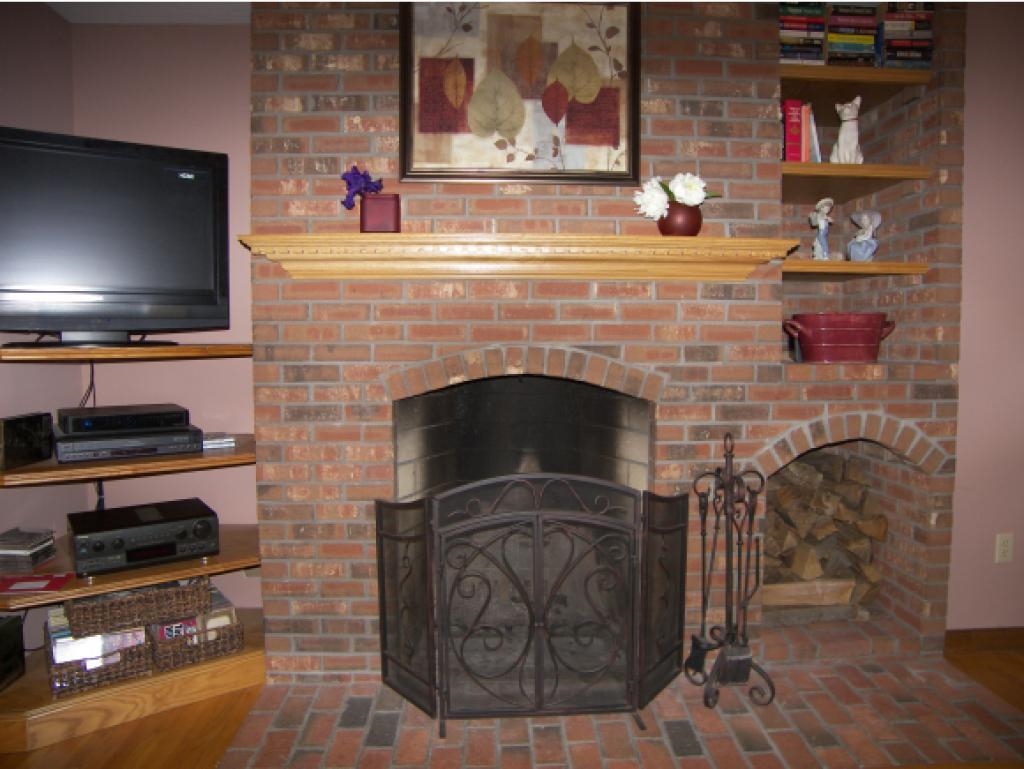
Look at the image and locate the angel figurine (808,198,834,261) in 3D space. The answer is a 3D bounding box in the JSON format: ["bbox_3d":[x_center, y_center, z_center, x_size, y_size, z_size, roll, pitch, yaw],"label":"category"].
[{"bbox_3d":[1.124,-0.558,2.580,0.085,0.235,0.085,-2,5,-32],"label":"angel figurine"}]

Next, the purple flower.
[{"bbox_3d":[-0.488,-0.642,2.320,0.138,0.146,0.125,0,4,-2],"label":"purple flower"}]

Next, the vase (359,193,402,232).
[{"bbox_3d":[-0.431,-0.559,2.330,0.131,0.135,0.115,0,4,-2],"label":"vase"}]

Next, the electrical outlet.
[{"bbox_3d":[1.824,0.607,2.630,0.071,0.116,0.012,0,4,-2],"label":"electrical outlet"}]

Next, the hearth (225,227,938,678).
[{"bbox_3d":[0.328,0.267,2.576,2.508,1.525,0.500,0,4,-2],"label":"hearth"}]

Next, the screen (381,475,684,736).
[{"bbox_3d":[0.084,0.661,2.326,1.080,0.790,0.350,0,4,-2],"label":"screen"}]

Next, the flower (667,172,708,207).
[{"bbox_3d":[0.584,-0.643,2.350,0.126,0.113,0.120,0,4,-2],"label":"flower"}]

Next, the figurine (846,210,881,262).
[{"bbox_3d":[1.282,-0.538,2.590,0.122,0.195,0.105,2,4,22],"label":"figurine"}]

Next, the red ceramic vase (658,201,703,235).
[{"bbox_3d":[0.557,-0.548,2.360,0.146,0.130,0.146,0,4,-2],"label":"red ceramic vase"}]

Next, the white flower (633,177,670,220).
[{"bbox_3d":[0.461,-0.612,2.345,0.120,0.145,0.120,0,4,-2],"label":"white flower"}]

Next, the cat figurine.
[{"bbox_3d":[1.216,-0.915,2.575,0.122,0.250,0.135,1,4,18],"label":"cat figurine"}]

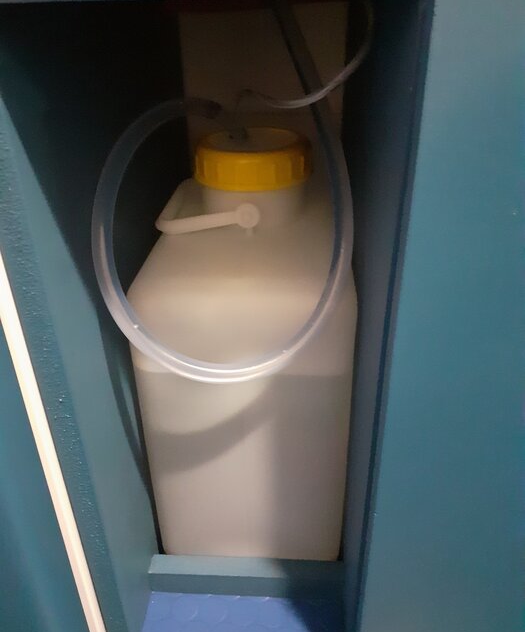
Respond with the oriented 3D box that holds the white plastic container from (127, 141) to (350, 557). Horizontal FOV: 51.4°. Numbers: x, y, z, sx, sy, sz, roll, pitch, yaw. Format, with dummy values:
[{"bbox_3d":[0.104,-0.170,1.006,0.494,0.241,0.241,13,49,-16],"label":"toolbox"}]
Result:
[{"bbox_3d":[-0.007,0.014,0.573,0.175,0.382,0.285,1,29,3],"label":"white plastic container"}]

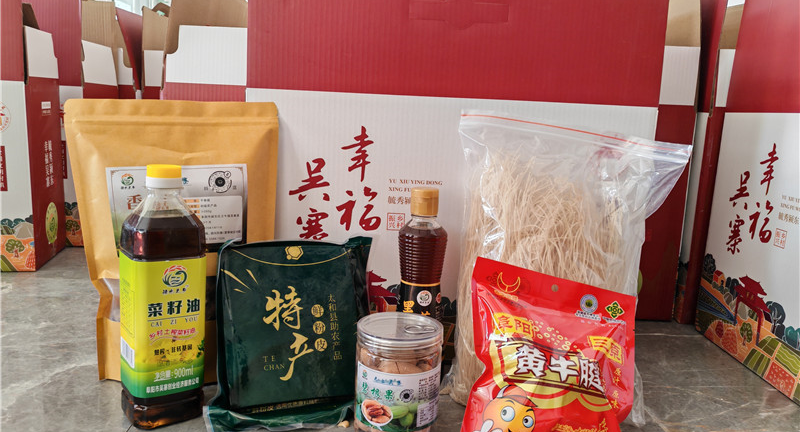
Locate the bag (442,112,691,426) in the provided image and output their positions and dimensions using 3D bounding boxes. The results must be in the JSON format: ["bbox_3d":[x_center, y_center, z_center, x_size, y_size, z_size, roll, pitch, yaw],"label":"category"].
[{"bbox_3d":[0.176,0.050,0.728,0.258,0.328,0.105,4,9,7],"label":"bag"}]

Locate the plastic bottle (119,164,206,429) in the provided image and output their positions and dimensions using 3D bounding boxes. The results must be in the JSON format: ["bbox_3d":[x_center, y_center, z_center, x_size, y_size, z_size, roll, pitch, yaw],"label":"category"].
[{"bbox_3d":[-0.245,0.078,0.644,0.073,0.259,0.073,-3,10,-34],"label":"plastic bottle"}]

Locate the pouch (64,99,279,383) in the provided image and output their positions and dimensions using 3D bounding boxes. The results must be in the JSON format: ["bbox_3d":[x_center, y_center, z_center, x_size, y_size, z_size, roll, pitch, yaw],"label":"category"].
[{"bbox_3d":[-0.260,0.031,0.743,0.232,0.322,0.080,2,9,-4],"label":"pouch"}]

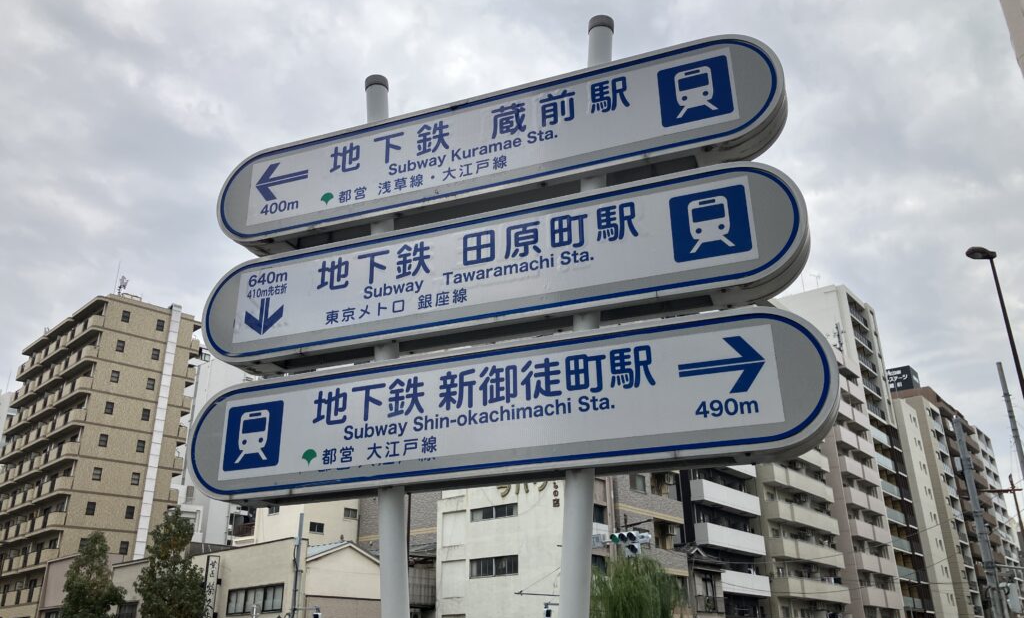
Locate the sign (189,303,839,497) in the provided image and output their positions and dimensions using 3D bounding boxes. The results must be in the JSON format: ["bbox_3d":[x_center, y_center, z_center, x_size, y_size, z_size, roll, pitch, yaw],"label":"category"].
[{"bbox_3d":[-0.161,0.568,4.285,3.480,0.675,0.270,-9,-24,18],"label":"sign"}]

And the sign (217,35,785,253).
[{"bbox_3d":[-0.199,-0.886,4.859,3.480,0.675,0.270,-9,-24,18],"label":"sign"}]

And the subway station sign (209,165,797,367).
[{"bbox_3d":[-0.180,-0.169,4.576,3.480,0.675,0.270,-9,-24,18],"label":"subway station sign"}]

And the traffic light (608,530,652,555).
[{"bbox_3d":[4.517,8.957,31.706,1.350,0.800,0.600,-18,-28,35],"label":"traffic light"}]

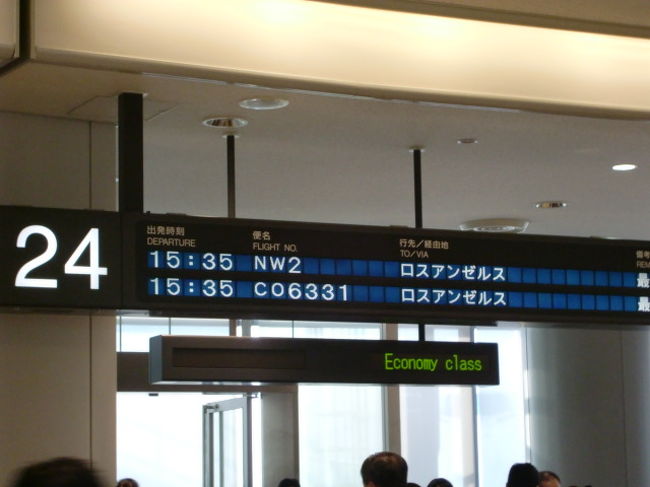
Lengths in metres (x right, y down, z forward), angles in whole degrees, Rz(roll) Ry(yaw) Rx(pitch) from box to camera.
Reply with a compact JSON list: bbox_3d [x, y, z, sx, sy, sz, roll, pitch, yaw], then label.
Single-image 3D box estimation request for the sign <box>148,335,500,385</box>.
[{"bbox_3d":[0.032,0.656,9.600,2.032,0.240,0.187,3,-9,-25],"label":"sign"}]

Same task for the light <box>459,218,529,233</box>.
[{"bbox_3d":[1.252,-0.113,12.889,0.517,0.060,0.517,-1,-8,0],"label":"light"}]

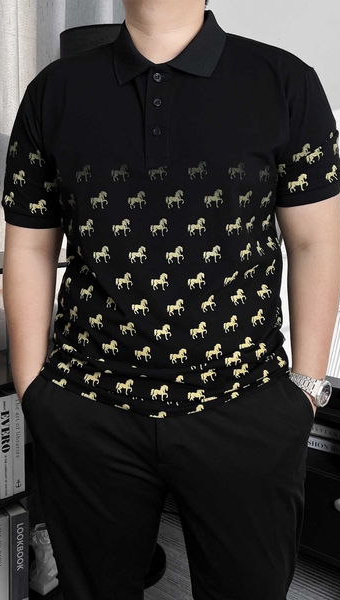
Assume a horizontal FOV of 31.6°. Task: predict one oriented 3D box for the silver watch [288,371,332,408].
[{"bbox_3d":[0.234,0.152,1.021,0.064,0.043,0.068,10,-8,43],"label":"silver watch"}]

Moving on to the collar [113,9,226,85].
[{"bbox_3d":[-0.001,-0.399,0.930,0.175,0.130,0.170,3,12,7],"label":"collar"}]

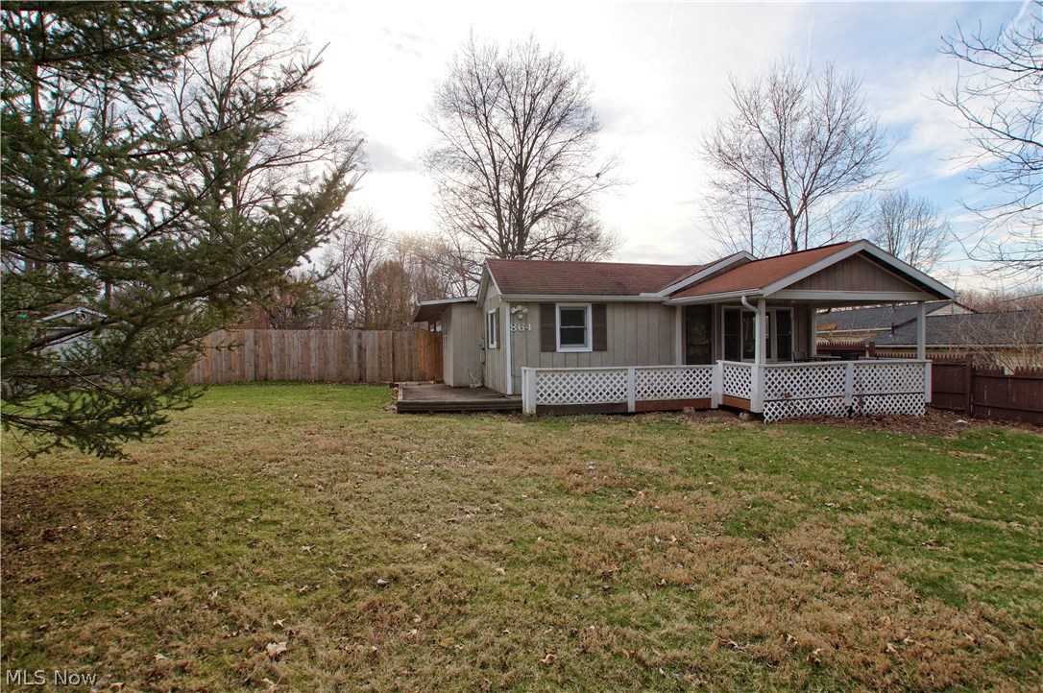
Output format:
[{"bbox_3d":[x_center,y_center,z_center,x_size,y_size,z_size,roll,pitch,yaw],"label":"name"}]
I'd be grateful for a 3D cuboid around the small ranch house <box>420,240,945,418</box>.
[{"bbox_3d":[2.712,-0.566,12.351,10.600,3.750,8.500,-1,1,-14],"label":"small ranch house"}]

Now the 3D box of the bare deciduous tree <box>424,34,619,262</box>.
[{"bbox_3d":[0.098,-8.682,27.238,11.423,19.207,11.423,-1,1,-14],"label":"bare deciduous tree"}]

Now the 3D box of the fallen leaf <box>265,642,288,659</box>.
[{"bbox_3d":[-1.177,1.466,2.230,0.100,0.035,0.090,-1,1,-14],"label":"fallen leaf"}]

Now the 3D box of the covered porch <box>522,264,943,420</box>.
[{"bbox_3d":[4.181,-0.301,9.964,8.700,3.300,3.050,-1,1,-14],"label":"covered porch"}]

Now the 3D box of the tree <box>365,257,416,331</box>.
[{"bbox_3d":[-7.885,-2.124,28.078,3.019,6.264,3.019,-1,1,-14],"label":"tree"}]

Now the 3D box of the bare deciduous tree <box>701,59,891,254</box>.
[{"bbox_3d":[13.765,-6.721,23.188,9.444,15.230,9.444,-1,1,-14],"label":"bare deciduous tree"}]

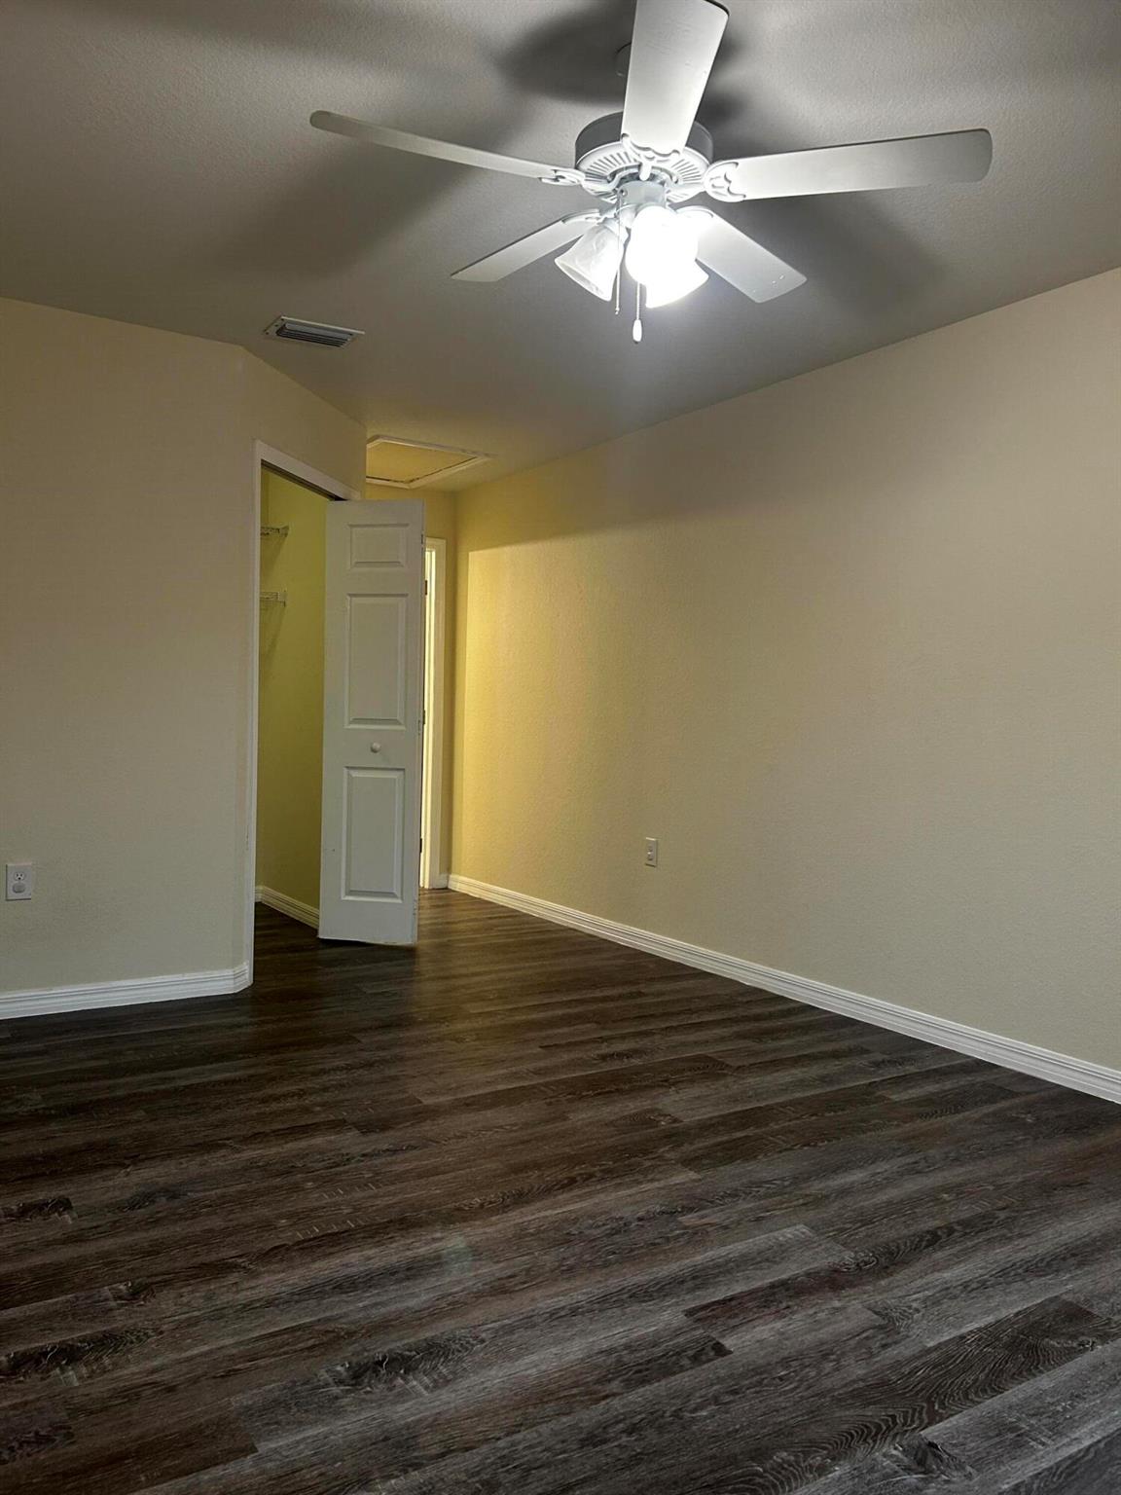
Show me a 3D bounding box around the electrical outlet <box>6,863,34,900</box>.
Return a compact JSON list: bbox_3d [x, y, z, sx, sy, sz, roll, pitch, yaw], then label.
[{"bbox_3d":[-1.846,0.460,3.832,0.077,0.121,0.013,0,2,-33],"label":"electrical outlet"}]

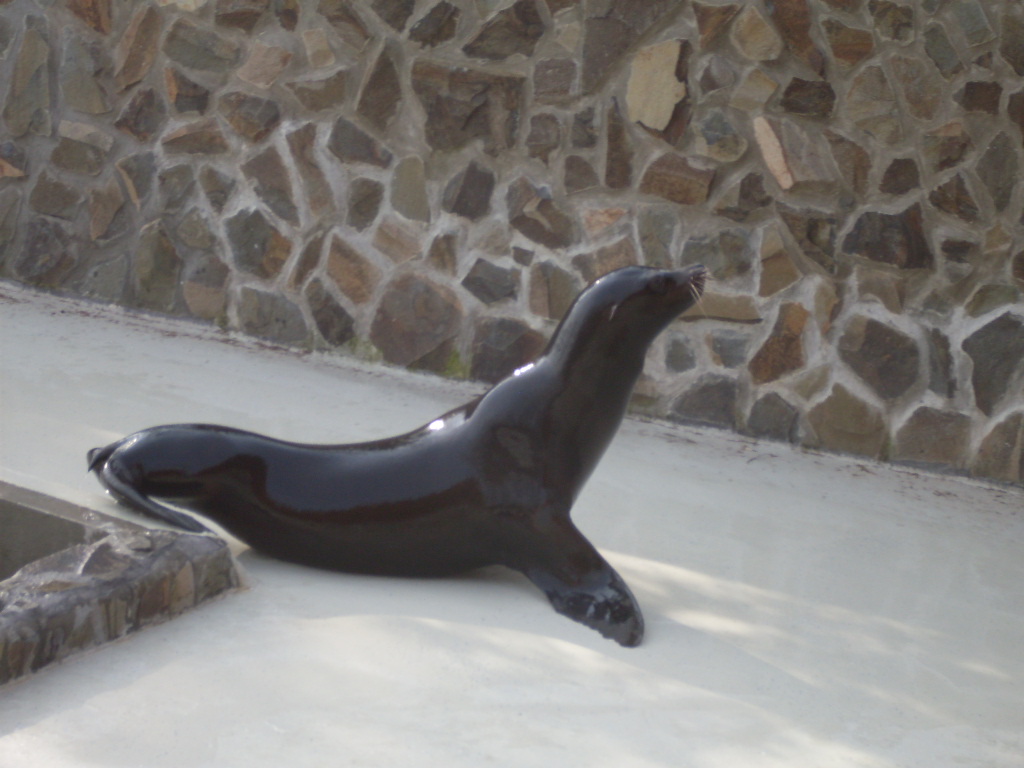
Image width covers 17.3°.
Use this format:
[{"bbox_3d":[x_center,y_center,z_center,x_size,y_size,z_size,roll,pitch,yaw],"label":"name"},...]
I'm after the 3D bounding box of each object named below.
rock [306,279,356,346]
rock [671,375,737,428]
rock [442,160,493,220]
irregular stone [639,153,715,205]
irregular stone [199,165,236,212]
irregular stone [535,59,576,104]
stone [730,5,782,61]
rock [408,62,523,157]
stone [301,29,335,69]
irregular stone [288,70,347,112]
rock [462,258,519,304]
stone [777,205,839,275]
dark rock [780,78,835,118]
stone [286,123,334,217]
[{"bbox_3d":[-0.502,-0.212,9.678,0.165,0.197,0.090,11,23,28],"label":"rock"},{"bbox_3d":[0.534,0.026,9.133,0.203,0.144,0.085,11,23,28],"label":"rock"},{"bbox_3d":[-0.106,-0.546,9.402,0.179,0.182,0.090,11,20,33],"label":"rock"},{"bbox_3d":[0.455,-0.554,9.000,0.240,0.136,0.090,11,20,33],"label":"irregular stone"},{"bbox_3d":[-0.861,-0.567,9.822,0.113,0.133,0.062,11,19,28],"label":"irregular stone"},{"bbox_3d":[0.118,-0.822,9.166,0.123,0.124,0.068,11,19,28],"label":"irregular stone"},{"bbox_3d":[0.640,-0.920,8.829,0.146,0.145,0.080,11,19,28],"label":"stone"},{"bbox_3d":[-0.104,-0.759,9.178,0.341,0.252,0.117,11,20,26],"label":"rock"},{"bbox_3d":[-0.465,-0.829,8.294,0.090,0.096,0.070,10,21,27],"label":"stone"},{"bbox_3d":[-0.530,-0.833,9.459,0.194,0.134,0.081,11,23,28],"label":"irregular stone"},{"bbox_3d":[-0.060,-0.286,9.421,0.168,0.127,0.070,11,19,28],"label":"rock"},{"bbox_3d":[0.785,-0.381,8.894,0.176,0.183,0.097,11,19,28],"label":"stone"},{"bbox_3d":[0.766,-0.737,8.674,0.145,0.101,0.050,11,20,26],"label":"dark rock"},{"bbox_3d":[-0.554,-0.606,9.460,0.152,0.262,0.071,11,20,26],"label":"stone"}]

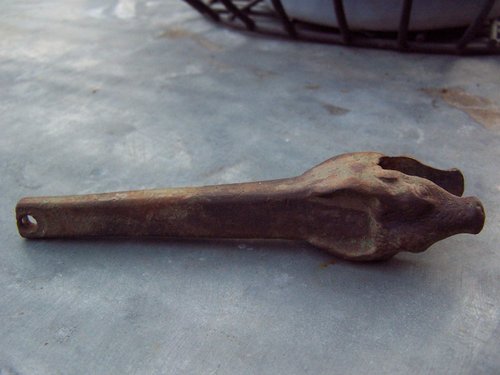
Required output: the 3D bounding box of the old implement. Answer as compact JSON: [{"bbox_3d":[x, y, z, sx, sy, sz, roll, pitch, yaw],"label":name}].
[{"bbox_3d":[-0.001,0.008,0.232,0.185,0.032,0.031,2,31,3],"label":"old implement"}]

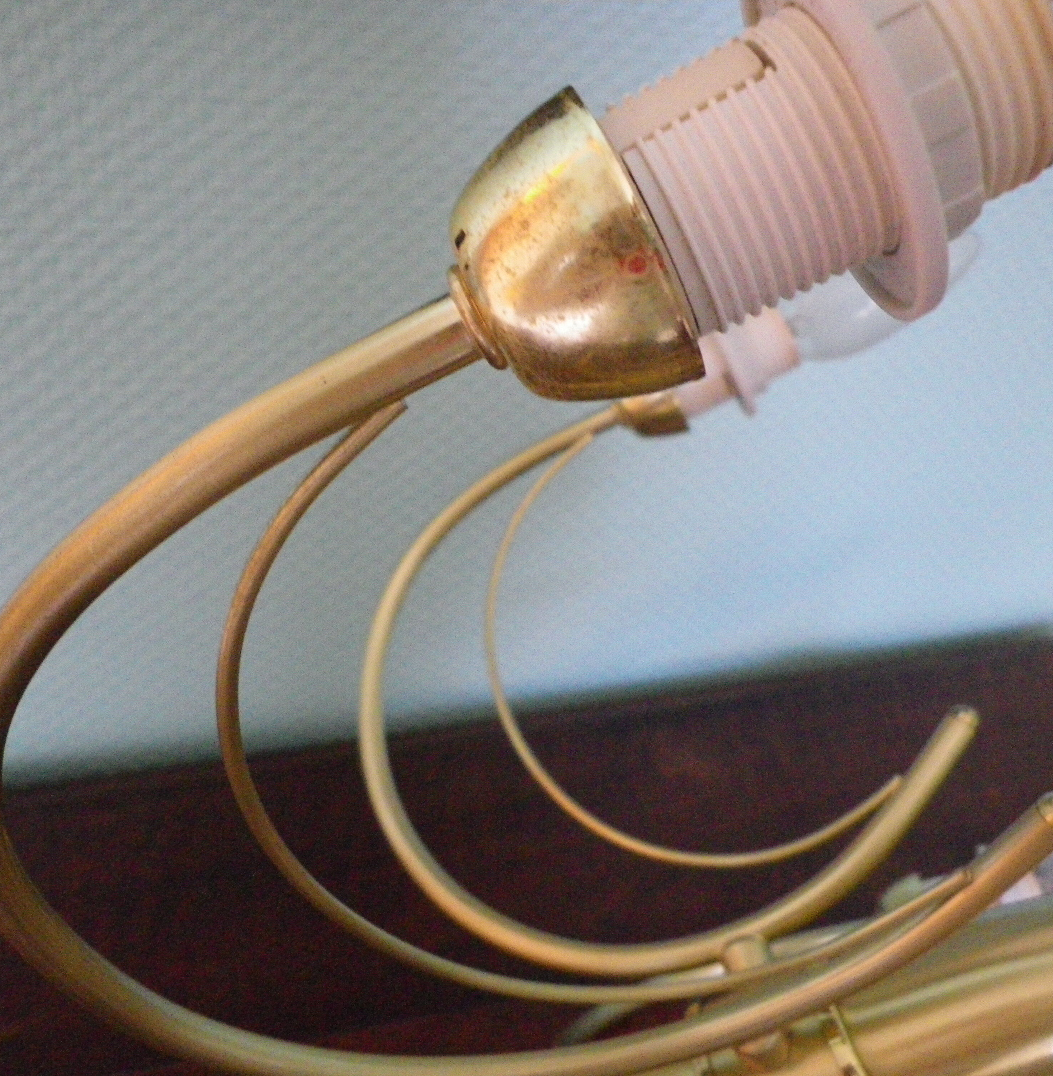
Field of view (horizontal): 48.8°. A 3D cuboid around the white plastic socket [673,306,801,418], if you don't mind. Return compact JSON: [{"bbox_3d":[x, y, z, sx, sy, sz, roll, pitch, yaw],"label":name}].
[{"bbox_3d":[0.071,-0.064,0.419,0.049,0.043,0.043,-25,0,5],"label":"white plastic socket"}]

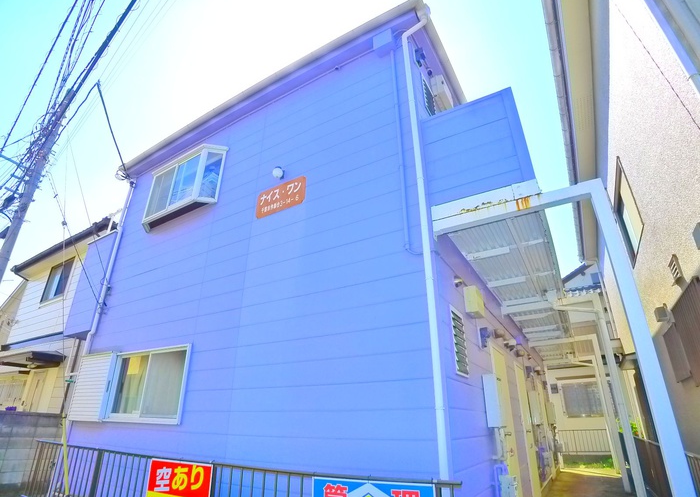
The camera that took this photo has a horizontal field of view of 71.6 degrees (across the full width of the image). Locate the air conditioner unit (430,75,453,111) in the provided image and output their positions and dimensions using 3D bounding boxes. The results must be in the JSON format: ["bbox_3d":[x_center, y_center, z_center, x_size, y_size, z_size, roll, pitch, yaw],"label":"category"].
[{"bbox_3d":[1.207,-1.821,5.949,0.200,0.340,0.580,-14,-30,27],"label":"air conditioner unit"}]

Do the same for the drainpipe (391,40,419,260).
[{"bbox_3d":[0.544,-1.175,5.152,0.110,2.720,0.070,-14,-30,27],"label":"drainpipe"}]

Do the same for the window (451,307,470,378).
[{"bbox_3d":[1.001,0.860,4.439,0.070,0.600,0.370,-14,-30,27],"label":"window"}]

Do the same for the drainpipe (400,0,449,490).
[{"bbox_3d":[0.768,-0.495,4.606,0.280,5.100,0.140,-14,-30,27],"label":"drainpipe"}]

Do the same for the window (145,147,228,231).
[{"bbox_3d":[-2.208,-0.847,6.569,1.060,0.940,0.340,-14,-30,27],"label":"window"}]

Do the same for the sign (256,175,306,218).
[{"bbox_3d":[-0.810,-0.606,5.762,0.730,0.360,0.030,-14,-30,27],"label":"sign"}]

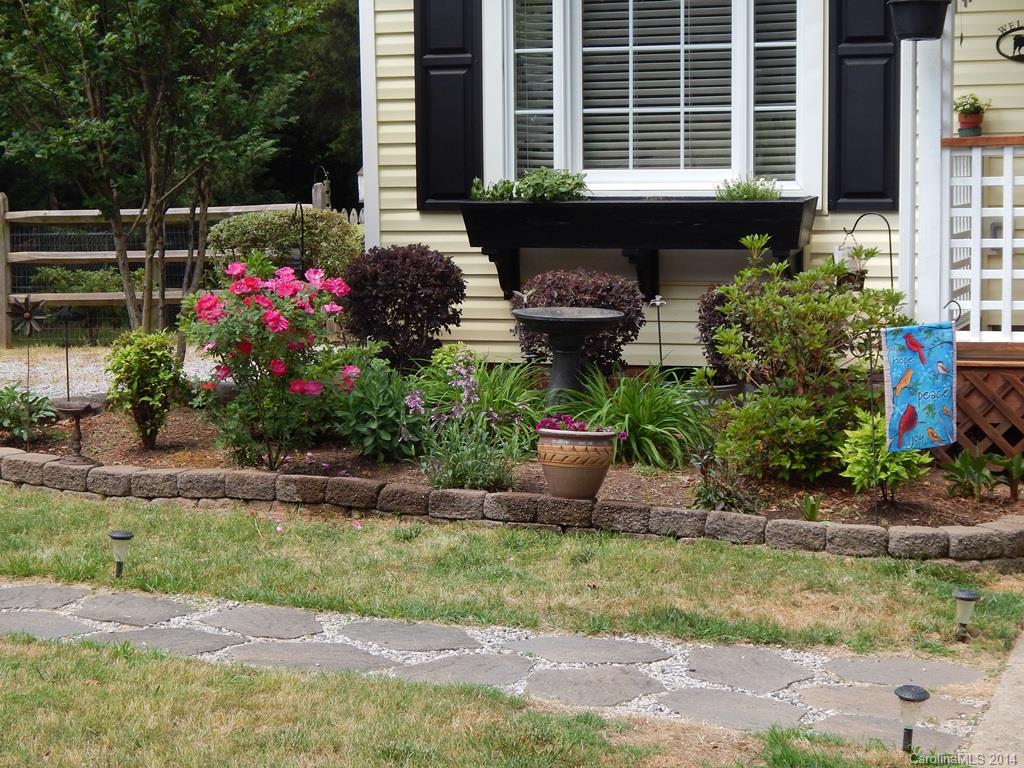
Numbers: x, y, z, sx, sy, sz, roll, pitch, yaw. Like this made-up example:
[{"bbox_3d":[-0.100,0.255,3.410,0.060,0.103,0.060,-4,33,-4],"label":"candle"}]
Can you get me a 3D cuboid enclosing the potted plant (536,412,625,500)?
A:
[{"bbox_3d":[0.270,0.295,8.300,0.345,0.335,0.335,-1,6,0],"label":"potted plant"}]

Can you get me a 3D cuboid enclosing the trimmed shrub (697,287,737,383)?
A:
[{"bbox_3d":[1.158,-0.213,9.750,0.540,0.540,0.540,0,6,7],"label":"trimmed shrub"}]

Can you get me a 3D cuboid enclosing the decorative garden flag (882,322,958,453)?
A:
[{"bbox_3d":[1.510,0.011,7.550,0.312,0.452,0.020,-7,8,-25],"label":"decorative garden flag"}]

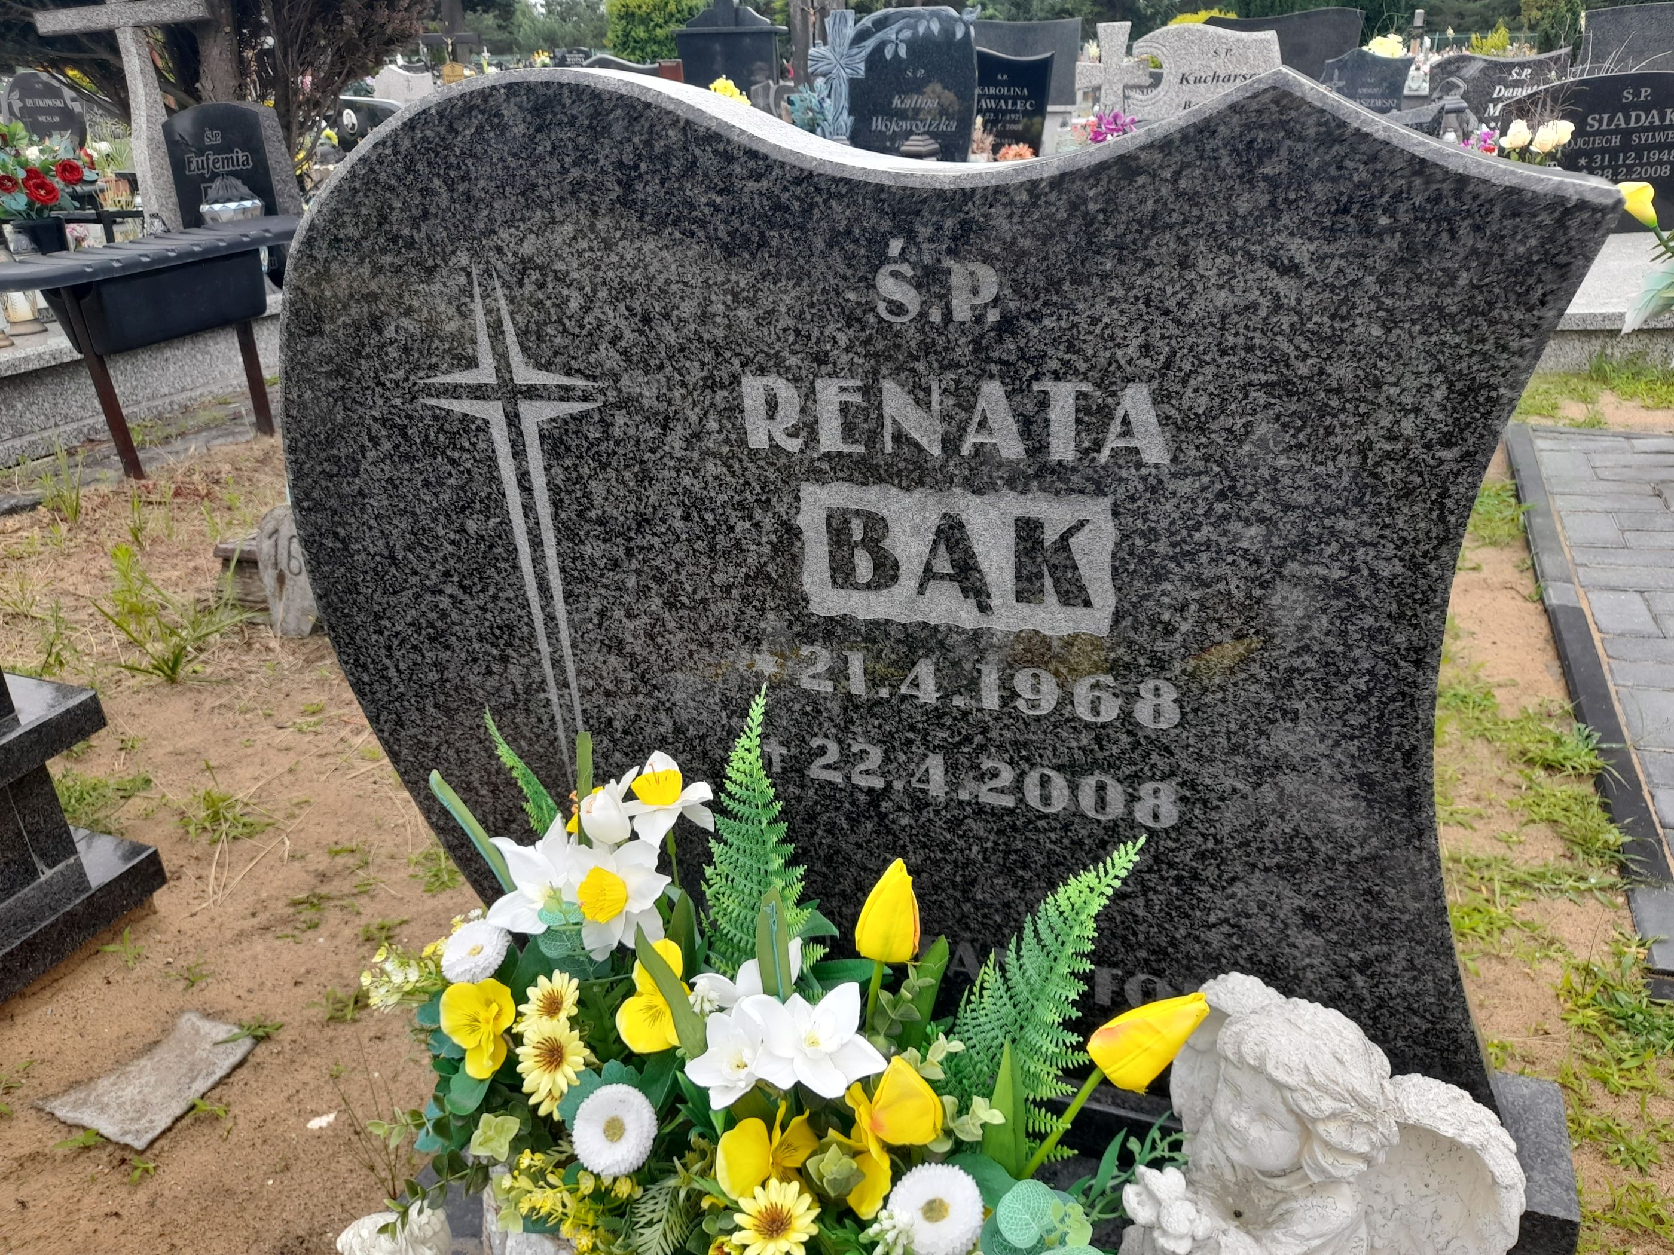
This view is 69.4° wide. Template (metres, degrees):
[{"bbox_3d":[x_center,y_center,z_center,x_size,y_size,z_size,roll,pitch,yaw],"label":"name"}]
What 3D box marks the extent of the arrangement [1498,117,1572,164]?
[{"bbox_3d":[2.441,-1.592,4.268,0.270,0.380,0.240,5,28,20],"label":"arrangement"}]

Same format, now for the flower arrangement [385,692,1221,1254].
[{"bbox_3d":[-0.072,0.346,0.862,0.580,0.440,0.400,5,28,20],"label":"flower arrangement"}]

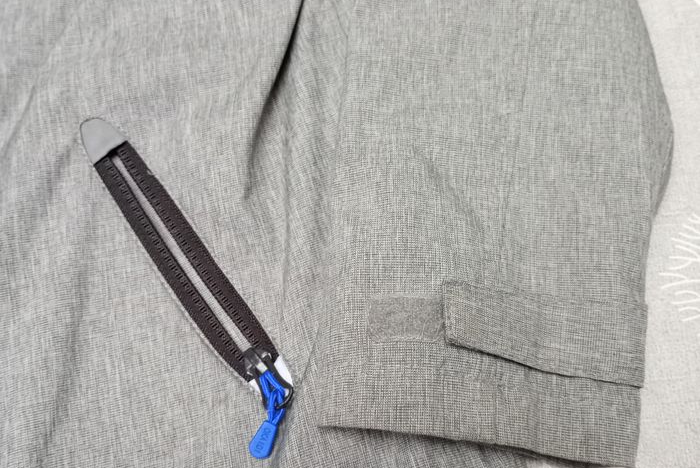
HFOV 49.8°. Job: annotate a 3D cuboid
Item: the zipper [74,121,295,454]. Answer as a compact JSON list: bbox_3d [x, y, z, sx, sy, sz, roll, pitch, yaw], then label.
[{"bbox_3d":[-0.057,0.010,0.263,0.024,0.012,0.142,-30,75,-9],"label":"zipper"}]

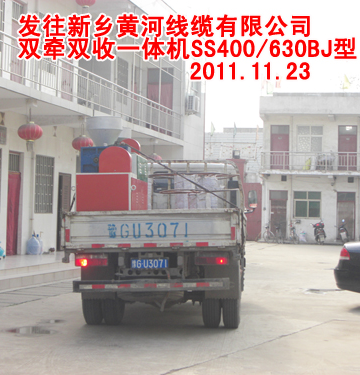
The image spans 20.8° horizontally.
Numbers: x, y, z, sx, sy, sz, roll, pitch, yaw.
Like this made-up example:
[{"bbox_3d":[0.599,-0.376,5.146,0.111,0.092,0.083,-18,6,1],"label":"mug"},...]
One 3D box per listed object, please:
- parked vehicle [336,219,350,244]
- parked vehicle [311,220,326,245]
[{"bbox_3d":[7.428,2.025,44.900,0.680,1.100,1.750,1,-1,2],"label":"parked vehicle"},{"bbox_3d":[6.360,2.057,45.100,0.700,1.120,1.800,1,-1,-3],"label":"parked vehicle"}]

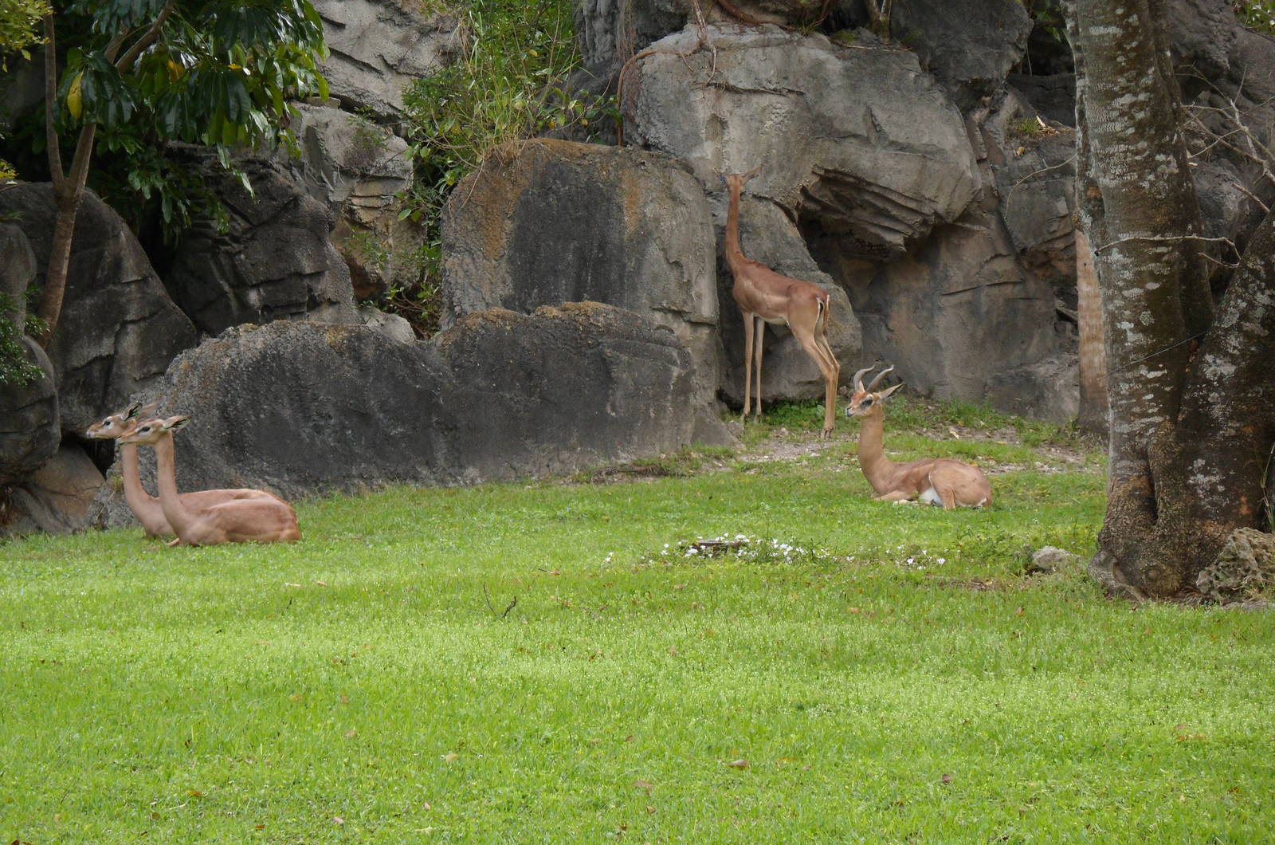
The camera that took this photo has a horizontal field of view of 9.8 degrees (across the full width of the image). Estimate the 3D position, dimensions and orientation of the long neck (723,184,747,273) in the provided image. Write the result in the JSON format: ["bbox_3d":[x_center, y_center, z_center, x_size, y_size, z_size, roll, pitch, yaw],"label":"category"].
[{"bbox_3d":[0.577,-1.135,43.500,0.090,0.530,0.140,-1,2,-37],"label":"long neck"}]

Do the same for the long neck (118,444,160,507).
[{"bbox_3d":[-2.556,0.268,38.000,0.195,0.350,0.110,0,2,0],"label":"long neck"}]

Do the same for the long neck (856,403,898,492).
[{"bbox_3d":[1.308,0.150,40.500,0.210,0.475,0.130,0,2,-12],"label":"long neck"}]

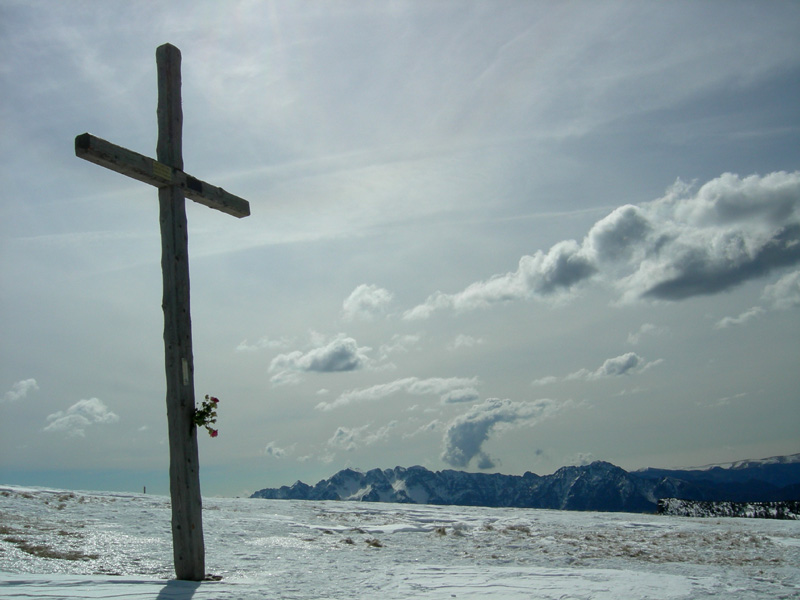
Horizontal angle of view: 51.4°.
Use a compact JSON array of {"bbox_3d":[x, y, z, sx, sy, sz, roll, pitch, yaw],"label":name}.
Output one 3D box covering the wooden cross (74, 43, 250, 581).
[{"bbox_3d":[-2.223,-0.071,8.348,0.195,5.490,2.420,-12,-14,24],"label":"wooden cross"}]

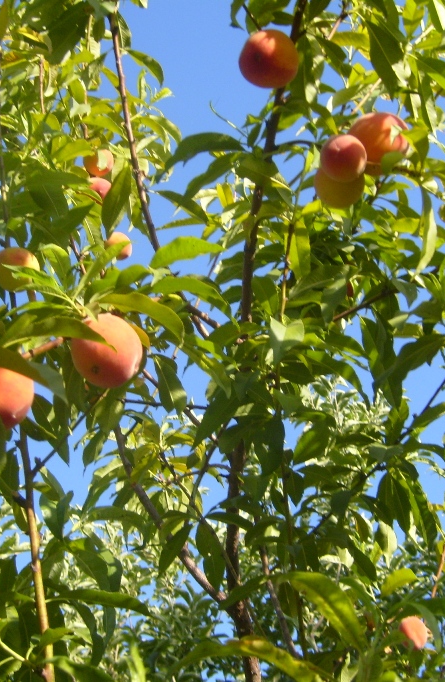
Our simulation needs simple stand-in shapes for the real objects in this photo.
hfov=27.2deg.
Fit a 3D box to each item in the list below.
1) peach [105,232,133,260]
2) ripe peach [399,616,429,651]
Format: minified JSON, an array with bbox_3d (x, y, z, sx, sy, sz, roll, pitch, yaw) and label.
[{"bbox_3d":[-0.235,-0.214,2.080,0.064,0.064,0.064,0,-22,0],"label":"peach"},{"bbox_3d":[0.399,0.611,1.920,0.063,0.066,0.063,0,-22,0],"label":"ripe peach"}]

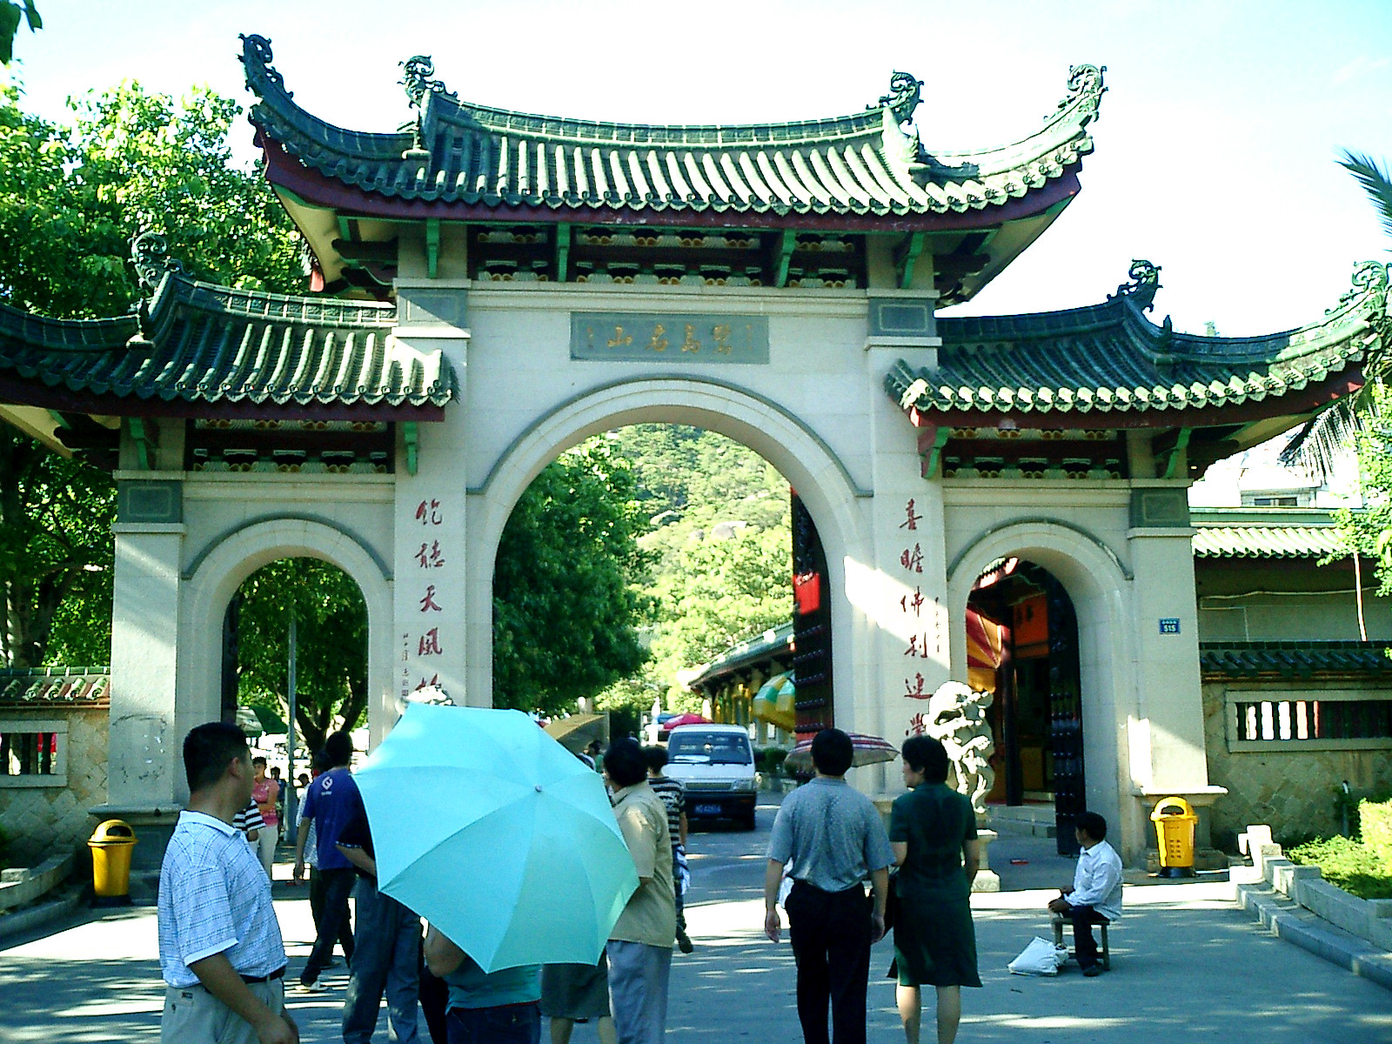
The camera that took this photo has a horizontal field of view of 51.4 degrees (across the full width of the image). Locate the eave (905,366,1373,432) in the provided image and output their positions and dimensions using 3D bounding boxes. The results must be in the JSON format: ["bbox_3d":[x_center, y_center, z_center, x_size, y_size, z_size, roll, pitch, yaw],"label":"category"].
[{"bbox_3d":[4.958,-1.371,16.782,5.367,0.855,1.100,0,-8,-8],"label":"eave"}]

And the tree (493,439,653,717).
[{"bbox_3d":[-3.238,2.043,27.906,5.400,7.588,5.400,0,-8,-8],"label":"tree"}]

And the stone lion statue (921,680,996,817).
[{"bbox_3d":[2.799,2.423,15.430,0.803,1.442,0.850,-2,-8,7],"label":"stone lion statue"}]

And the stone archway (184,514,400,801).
[{"bbox_3d":[-4.502,2.047,16.115,2.269,4.102,1.100,0,-8,-8],"label":"stone archway"}]

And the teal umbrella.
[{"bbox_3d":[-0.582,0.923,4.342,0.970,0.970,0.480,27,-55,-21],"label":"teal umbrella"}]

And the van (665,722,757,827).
[{"bbox_3d":[0.248,4.960,28.764,1.700,1.960,4.700,-1,-8,0],"label":"van"}]

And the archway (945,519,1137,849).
[{"bbox_3d":[4.003,2.064,17.278,2.314,4.092,1.100,0,-8,-8],"label":"archway"}]

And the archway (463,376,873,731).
[{"bbox_3d":[-0.306,1.232,16.807,4.712,5.760,1.100,0,-8,-8],"label":"archway"}]

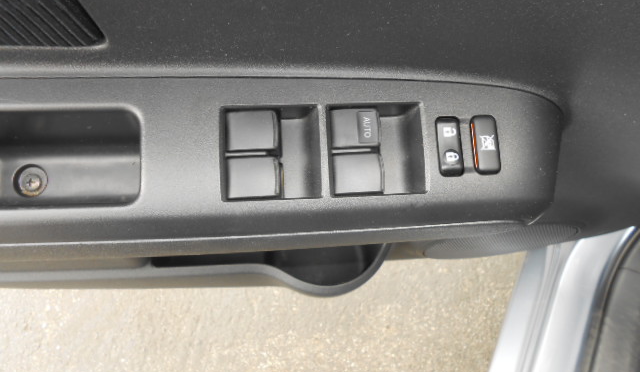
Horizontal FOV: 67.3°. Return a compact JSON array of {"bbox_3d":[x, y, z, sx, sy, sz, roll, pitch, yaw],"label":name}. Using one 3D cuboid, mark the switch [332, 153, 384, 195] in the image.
[{"bbox_3d":[0.021,-0.006,0.256,0.025,0.010,0.020,-2,83,-6],"label":"switch"}]

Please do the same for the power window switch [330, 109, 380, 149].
[{"bbox_3d":[0.019,-0.031,0.258,0.025,0.010,0.019,-2,83,-6],"label":"power window switch"}]

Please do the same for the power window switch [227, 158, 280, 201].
[{"bbox_3d":[-0.034,-0.004,0.251,0.026,0.010,0.020,-2,83,-6],"label":"power window switch"}]

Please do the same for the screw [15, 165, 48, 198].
[{"bbox_3d":[-0.177,-0.003,0.295,0.017,0.006,0.017,-2,83,-6],"label":"screw"}]

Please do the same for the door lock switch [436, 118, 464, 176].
[{"bbox_3d":[0.070,-0.021,0.257,0.013,0.008,0.031,-2,83,-6],"label":"door lock switch"}]

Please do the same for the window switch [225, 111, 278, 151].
[{"bbox_3d":[-0.035,-0.029,0.253,0.026,0.010,0.019,-2,83,-6],"label":"window switch"}]

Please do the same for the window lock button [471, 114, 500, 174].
[{"bbox_3d":[0.089,-0.022,0.259,0.013,0.008,0.031,-2,83,-6],"label":"window lock button"}]

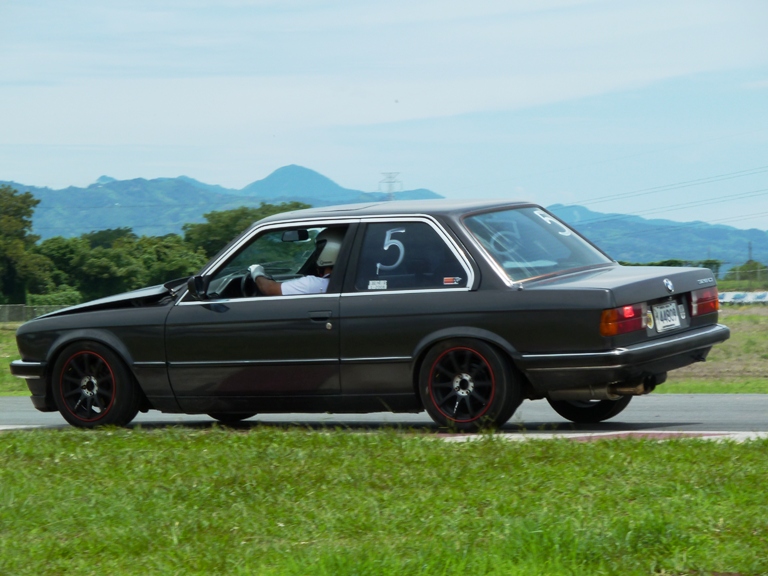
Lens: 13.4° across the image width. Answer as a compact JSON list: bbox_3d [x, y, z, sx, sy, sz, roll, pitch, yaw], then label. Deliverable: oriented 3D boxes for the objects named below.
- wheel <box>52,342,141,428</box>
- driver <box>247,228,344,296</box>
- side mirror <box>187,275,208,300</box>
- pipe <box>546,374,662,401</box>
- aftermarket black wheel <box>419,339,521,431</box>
[{"bbox_3d":[-1.719,0.588,19.560,0.575,0.575,0.205,-1,0,31],"label":"wheel"},{"bbox_3d":[-0.607,0.120,19.290,1.100,0.950,0.530,-1,0,31],"label":"driver"},{"bbox_3d":[-1.088,0.000,19.020,0.090,0.135,0.170,-1,0,31],"label":"side mirror"},{"bbox_3d":[1.219,0.555,18.180,0.670,0.150,0.160,-1,0,31],"label":"pipe"},{"bbox_3d":[0.483,0.538,18.250,0.575,0.575,0.205,-1,0,31],"label":"aftermarket black wheel"}]

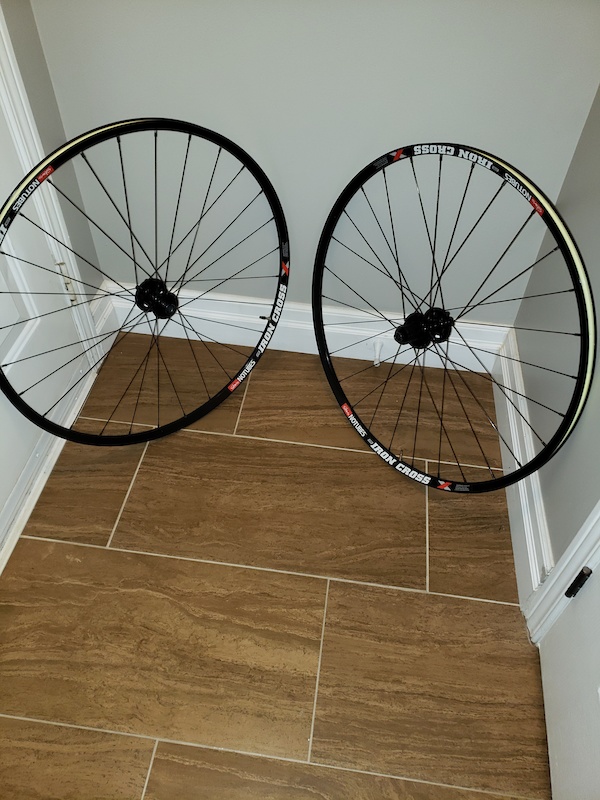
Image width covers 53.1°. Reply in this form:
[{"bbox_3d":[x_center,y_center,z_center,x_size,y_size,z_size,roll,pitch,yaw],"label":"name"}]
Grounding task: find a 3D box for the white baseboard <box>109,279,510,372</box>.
[{"bbox_3d":[0.009,-0.173,1.472,0.975,0.142,0.016,7,48,4],"label":"white baseboard"}]

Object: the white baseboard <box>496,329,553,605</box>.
[{"bbox_3d":[0.449,0.104,1.242,0.016,0.142,0.606,7,48,4],"label":"white baseboard"}]

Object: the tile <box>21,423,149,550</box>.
[{"bbox_3d":[-0.433,0.164,1.254,0.177,0.010,0.299,7,48,4],"label":"tile"}]

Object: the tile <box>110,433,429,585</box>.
[{"bbox_3d":[-0.044,0.210,1.229,0.603,0.010,0.299,7,48,4],"label":"tile"}]

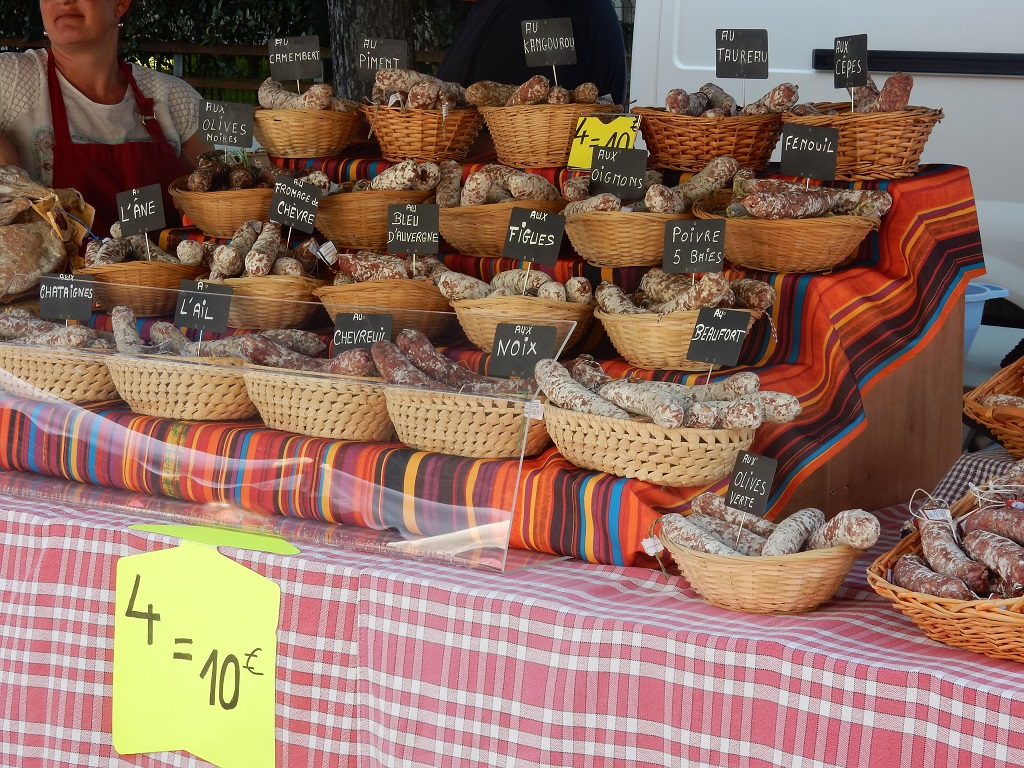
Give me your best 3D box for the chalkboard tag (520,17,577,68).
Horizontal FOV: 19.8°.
[{"bbox_3d":[0.056,-0.513,4.393,0.084,0.070,0.004,-4,8,25],"label":"chalkboard tag"}]

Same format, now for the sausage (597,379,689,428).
[{"bbox_3d":[0.165,0.025,3.710,0.040,0.040,0.150,-7,19,-45],"label":"sausage"}]

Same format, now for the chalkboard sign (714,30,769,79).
[{"bbox_3d":[0.328,-0.470,4.170,0.084,0.070,0.004,3,7,27],"label":"chalkboard sign"}]

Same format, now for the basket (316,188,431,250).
[{"bbox_3d":[-0.216,-0.255,4.530,0.250,0.083,0.170,6,10,42],"label":"basket"}]

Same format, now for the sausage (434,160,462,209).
[{"bbox_3d":[-0.096,-0.279,4.363,0.035,0.125,0.035,-18,-34,41],"label":"sausage"}]

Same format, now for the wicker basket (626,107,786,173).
[{"bbox_3d":[0.303,-0.381,4.566,0.258,0.097,0.194,5,8,40],"label":"wicker basket"}]

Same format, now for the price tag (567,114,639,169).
[{"bbox_3d":[0.136,-0.355,4.292,0.112,0.083,0.005,6,-10,40],"label":"price tag"}]

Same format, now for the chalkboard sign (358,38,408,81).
[{"bbox_3d":[-0.206,-0.525,4.737,0.081,0.070,0.003,1,7,12],"label":"chalkboard sign"}]

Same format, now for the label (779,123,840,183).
[{"bbox_3d":[0.399,-0.312,3.926,0.084,0.070,0.004,6,6,24],"label":"label"}]

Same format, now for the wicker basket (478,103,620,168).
[{"bbox_3d":[0.060,-0.379,4.460,0.205,0.098,0.230,6,9,40],"label":"wicker basket"}]

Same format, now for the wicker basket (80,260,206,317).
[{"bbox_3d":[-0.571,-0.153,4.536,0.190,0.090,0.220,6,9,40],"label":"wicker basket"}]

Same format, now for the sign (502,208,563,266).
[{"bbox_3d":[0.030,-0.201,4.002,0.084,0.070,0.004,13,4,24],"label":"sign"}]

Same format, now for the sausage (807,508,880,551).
[{"bbox_3d":[0.408,0.193,3.667,0.041,0.041,0.155,-4,-8,-35],"label":"sausage"}]

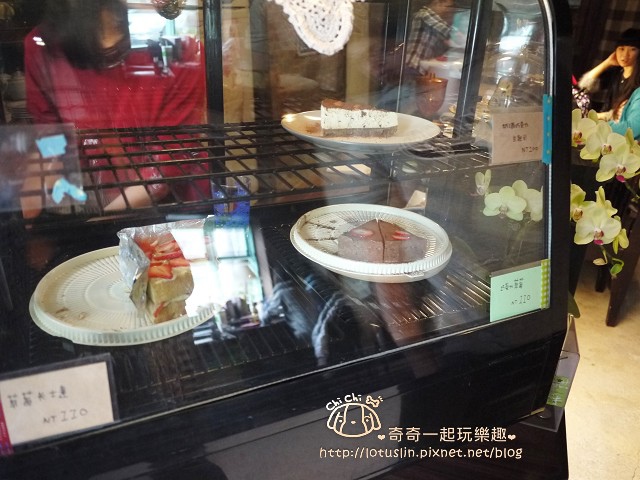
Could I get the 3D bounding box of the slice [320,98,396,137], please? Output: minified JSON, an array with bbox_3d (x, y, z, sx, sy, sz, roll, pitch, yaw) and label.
[{"bbox_3d":[0.059,-0.181,0.774,0.108,0.045,0.055,3,25,-1],"label":"slice"}]

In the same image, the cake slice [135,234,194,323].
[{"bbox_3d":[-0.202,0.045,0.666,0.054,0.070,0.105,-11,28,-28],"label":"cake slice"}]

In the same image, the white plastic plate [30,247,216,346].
[{"bbox_3d":[-0.251,0.064,0.701,0.250,0.020,0.250,3,25,-1],"label":"white plastic plate"}]

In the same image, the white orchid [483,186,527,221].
[{"bbox_3d":[0.317,-0.063,0.890,0.073,0.056,0.032,12,26,18],"label":"white orchid"}]

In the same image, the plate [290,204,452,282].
[{"bbox_3d":[0.086,-0.004,0.845,0.260,0.023,0.260,3,25,-1],"label":"plate"}]

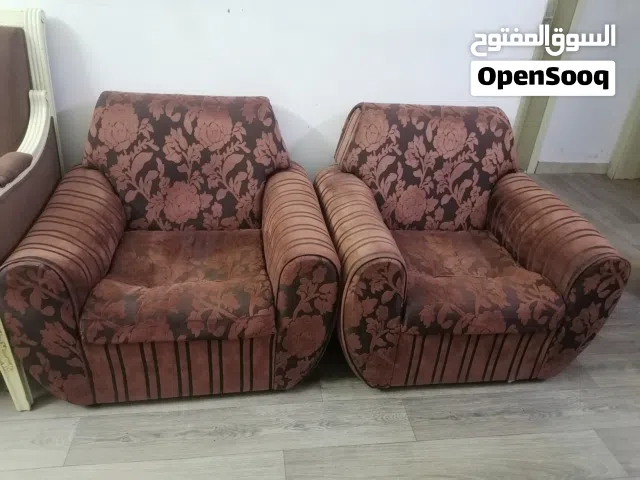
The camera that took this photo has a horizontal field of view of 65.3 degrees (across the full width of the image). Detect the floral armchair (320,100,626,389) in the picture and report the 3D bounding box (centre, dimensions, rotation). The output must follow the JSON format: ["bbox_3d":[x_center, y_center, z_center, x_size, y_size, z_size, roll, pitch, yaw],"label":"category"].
[{"bbox_3d":[0.522,-0.017,2.104,1.023,0.891,0.843,-2,32,-9],"label":"floral armchair"}]

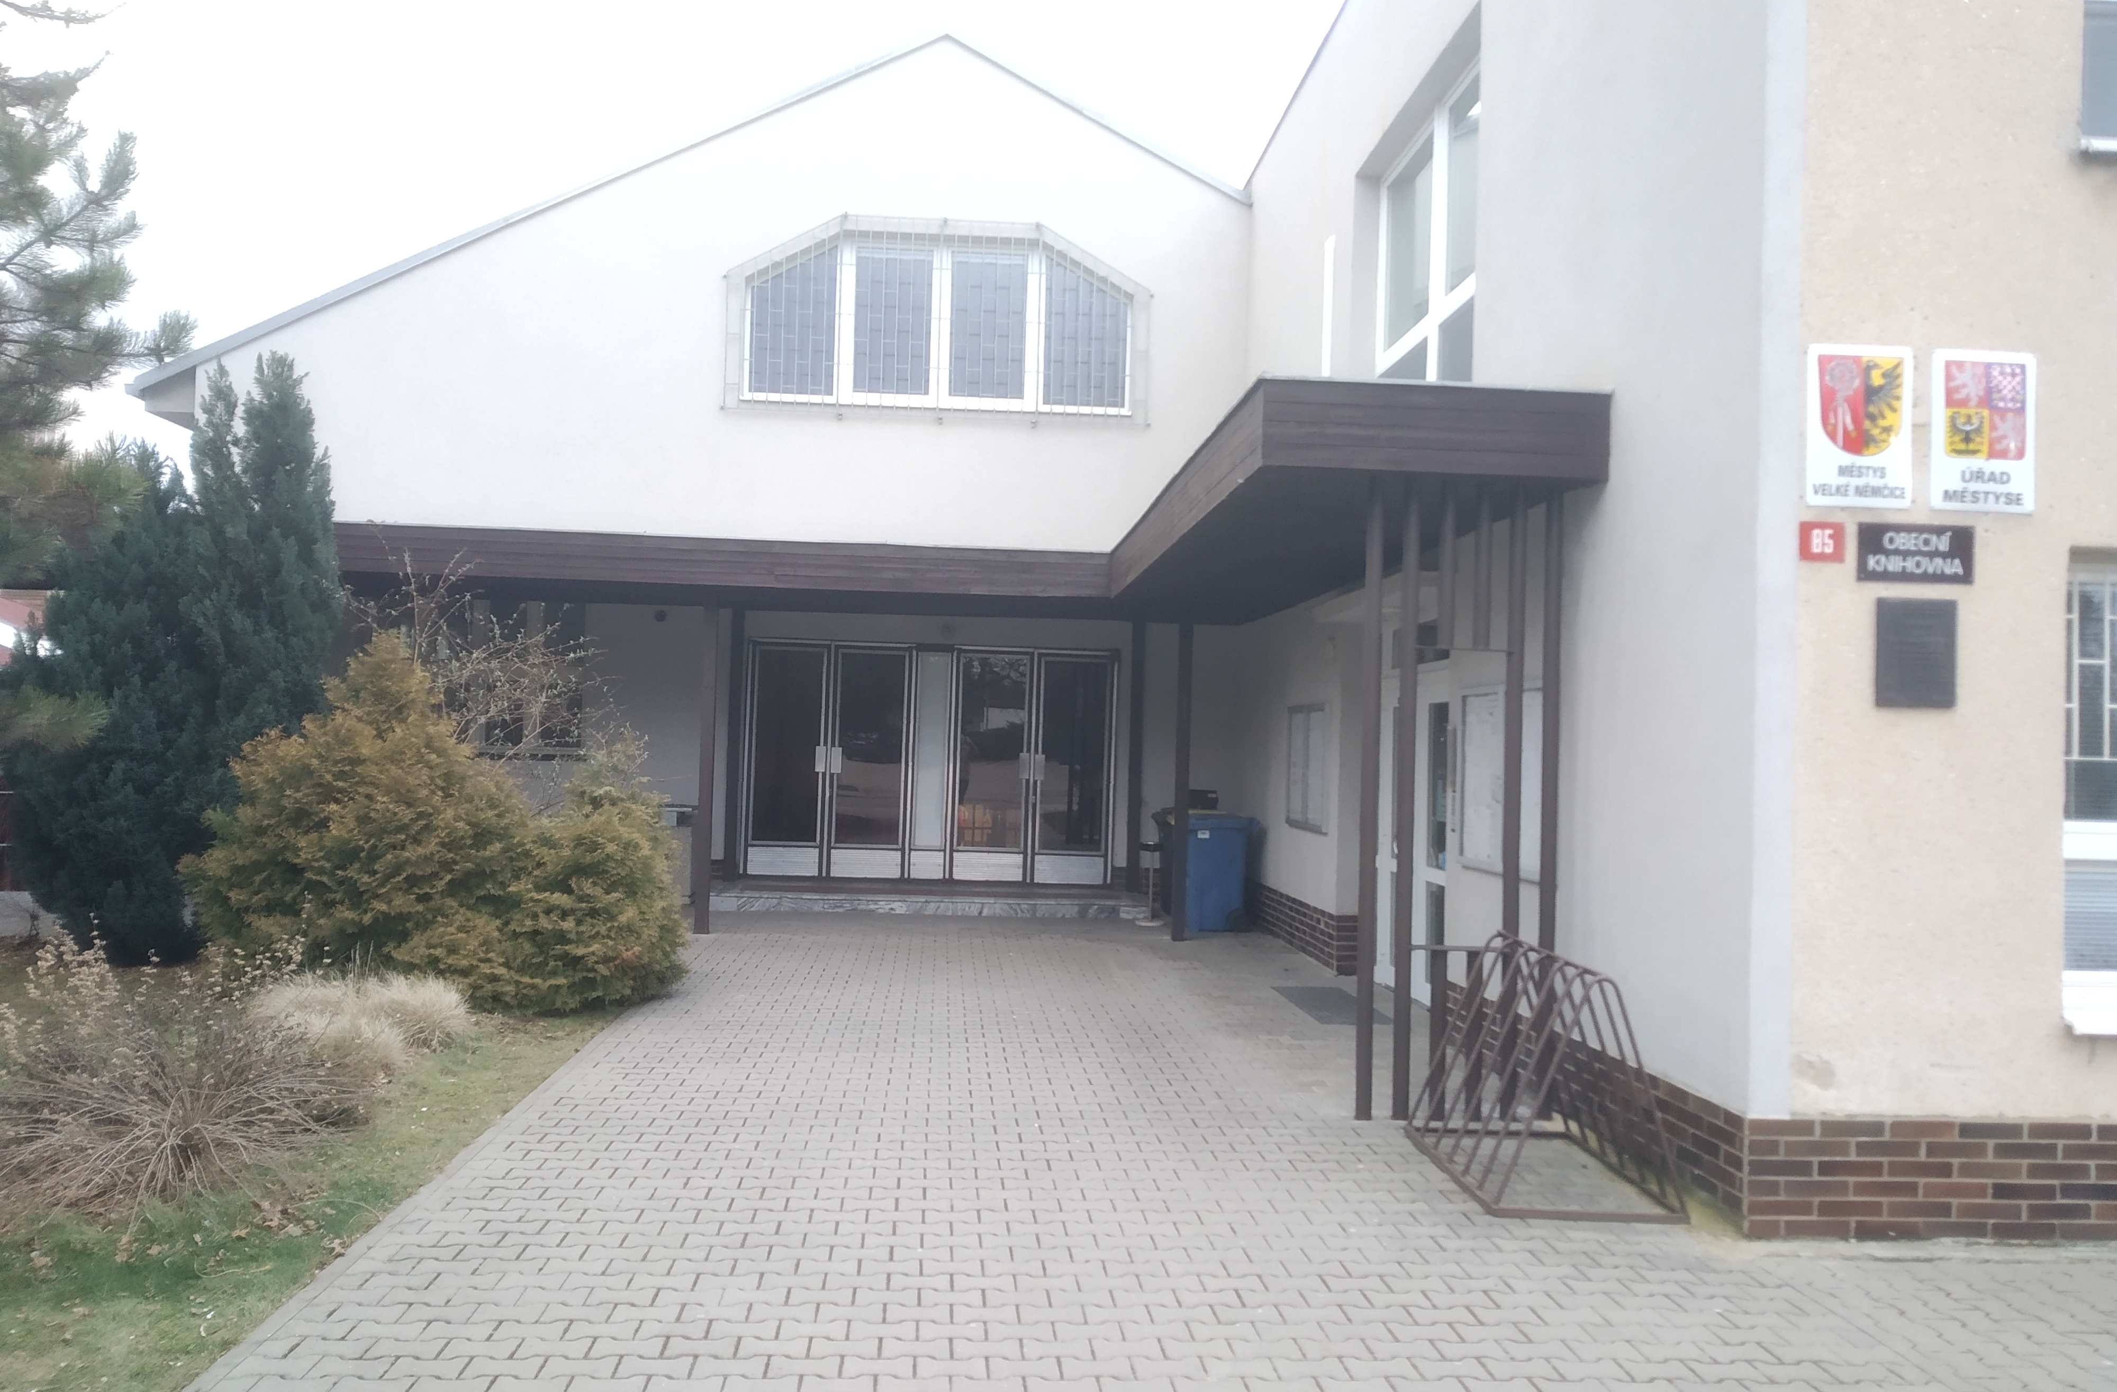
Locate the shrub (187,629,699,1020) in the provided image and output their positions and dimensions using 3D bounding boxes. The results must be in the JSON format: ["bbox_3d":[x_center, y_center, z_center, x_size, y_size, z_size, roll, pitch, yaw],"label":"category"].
[{"bbox_3d":[-4.194,0.744,10.612,3.350,2.300,2.300,2,-2,-4],"label":"shrub"}]

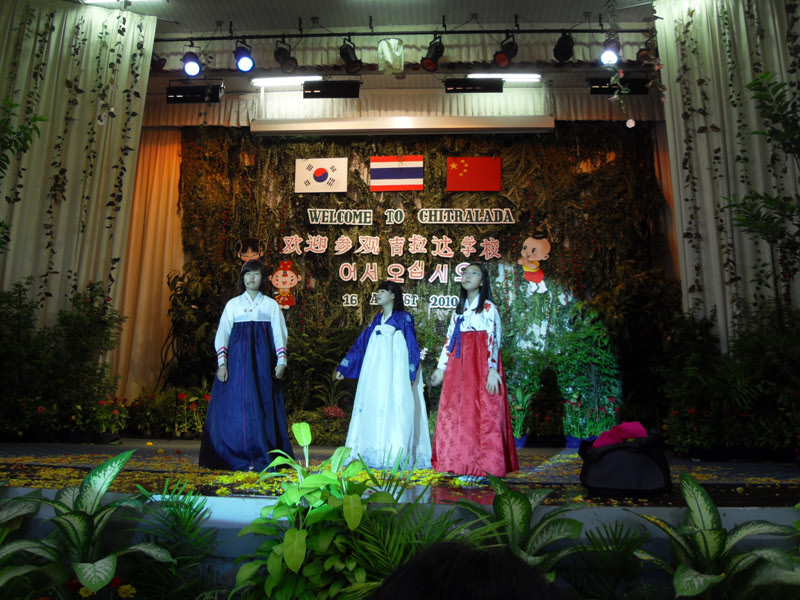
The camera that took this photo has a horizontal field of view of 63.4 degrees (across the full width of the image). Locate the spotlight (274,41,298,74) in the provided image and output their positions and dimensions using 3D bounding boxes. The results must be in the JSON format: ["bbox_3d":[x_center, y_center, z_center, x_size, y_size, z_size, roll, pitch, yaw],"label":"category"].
[{"bbox_3d":[-1.745,-3.729,9.950,0.290,0.430,0.320,9,-53,-38],"label":"spotlight"}]

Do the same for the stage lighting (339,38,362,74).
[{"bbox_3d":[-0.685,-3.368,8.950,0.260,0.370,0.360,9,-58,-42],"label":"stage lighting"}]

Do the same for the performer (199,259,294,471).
[{"bbox_3d":[-1.205,0.471,5.048,0.720,1.620,0.620,2,-9,-8],"label":"performer"}]

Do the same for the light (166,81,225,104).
[{"bbox_3d":[-3.208,-3.239,10.150,0.850,0.270,0.250,0,-10,3],"label":"light"}]

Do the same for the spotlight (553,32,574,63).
[{"bbox_3d":[2.476,-3.824,9.800,0.290,0.430,0.320,-4,-49,27],"label":"spotlight"}]

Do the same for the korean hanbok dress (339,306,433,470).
[{"bbox_3d":[-0.111,0.752,5.320,0.720,1.290,0.620,-5,-12,28],"label":"korean hanbok dress"}]

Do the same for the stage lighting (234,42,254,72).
[{"bbox_3d":[-2.163,-3.373,9.000,0.250,0.340,0.330,5,-55,-26],"label":"stage lighting"}]

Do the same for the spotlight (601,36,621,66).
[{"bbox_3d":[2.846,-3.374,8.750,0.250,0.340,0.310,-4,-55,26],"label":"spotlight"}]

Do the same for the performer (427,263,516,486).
[{"bbox_3d":[0.559,0.502,4.800,0.620,1.580,0.580,-4,-10,24],"label":"performer"}]

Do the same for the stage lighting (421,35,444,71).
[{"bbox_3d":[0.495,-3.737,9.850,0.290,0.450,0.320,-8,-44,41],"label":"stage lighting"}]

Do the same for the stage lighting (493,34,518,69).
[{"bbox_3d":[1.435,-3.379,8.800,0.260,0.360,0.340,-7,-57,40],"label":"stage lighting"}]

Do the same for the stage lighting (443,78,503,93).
[{"bbox_3d":[1.130,-3.298,9.950,0.870,0.180,0.200,0,-10,3],"label":"stage lighting"}]

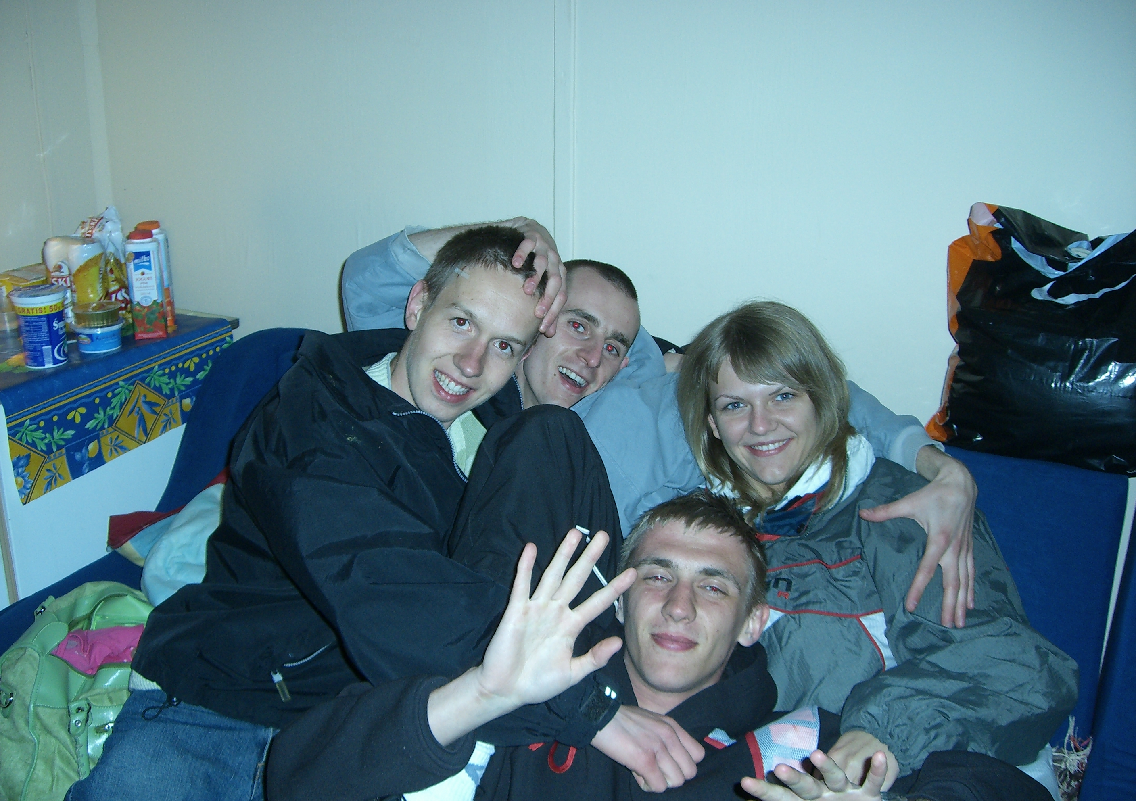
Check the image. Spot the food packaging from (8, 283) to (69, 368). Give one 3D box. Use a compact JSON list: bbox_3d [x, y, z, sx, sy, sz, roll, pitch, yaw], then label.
[{"bbox_3d":[-0.842,-0.118,2.003,0.095,0.118,0.095,8,17,27],"label":"food packaging"}]

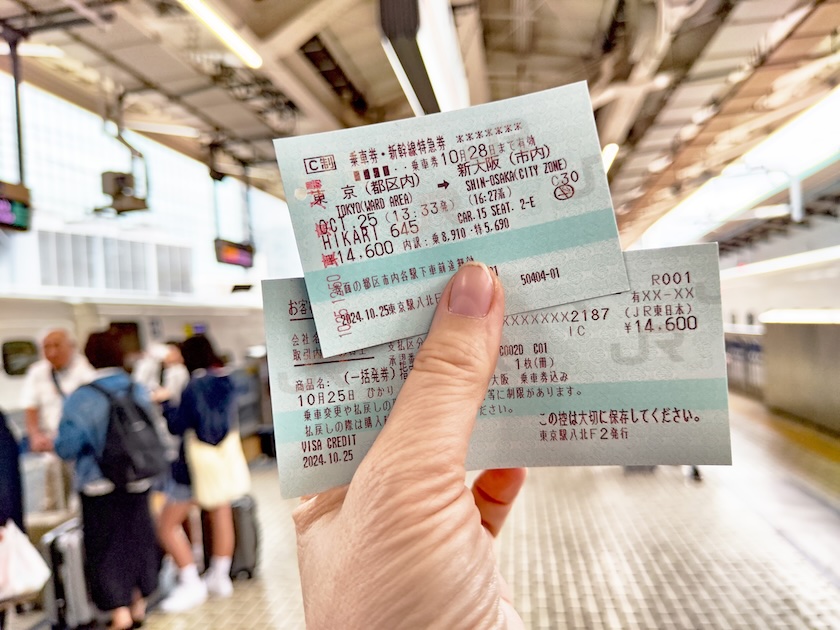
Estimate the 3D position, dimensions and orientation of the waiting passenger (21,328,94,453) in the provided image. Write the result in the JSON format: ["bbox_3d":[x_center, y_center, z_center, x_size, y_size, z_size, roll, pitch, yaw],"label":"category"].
[{"bbox_3d":[-2.315,0.929,3.750,0.490,1.670,0.340,-3,-1,-13],"label":"waiting passenger"}]

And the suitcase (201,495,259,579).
[{"bbox_3d":[-1.262,1.443,3.880,0.345,0.515,0.230,-4,-1,39],"label":"suitcase"}]

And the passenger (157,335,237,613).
[{"bbox_3d":[-1.330,0.913,3.530,0.400,1.570,0.430,-4,-1,26],"label":"passenger"}]

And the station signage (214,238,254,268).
[{"bbox_3d":[-3.140,-1.034,9.833,0.120,0.350,1.160,-4,-1,9],"label":"station signage"}]

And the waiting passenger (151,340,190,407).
[{"bbox_3d":[-2.032,0.987,4.800,0.340,1.550,0.430,-3,-1,-28],"label":"waiting passenger"}]

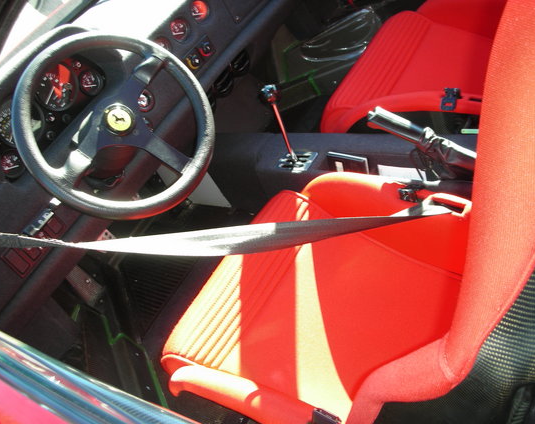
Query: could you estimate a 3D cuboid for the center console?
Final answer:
[{"bbox_3d":[0.179,-0.078,1.380,0.860,0.180,0.165,6,50,40],"label":"center console"}]

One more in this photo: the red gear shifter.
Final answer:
[{"bbox_3d":[0.035,-0.199,1.307,0.043,0.217,0.043,13,54,34],"label":"red gear shifter"}]

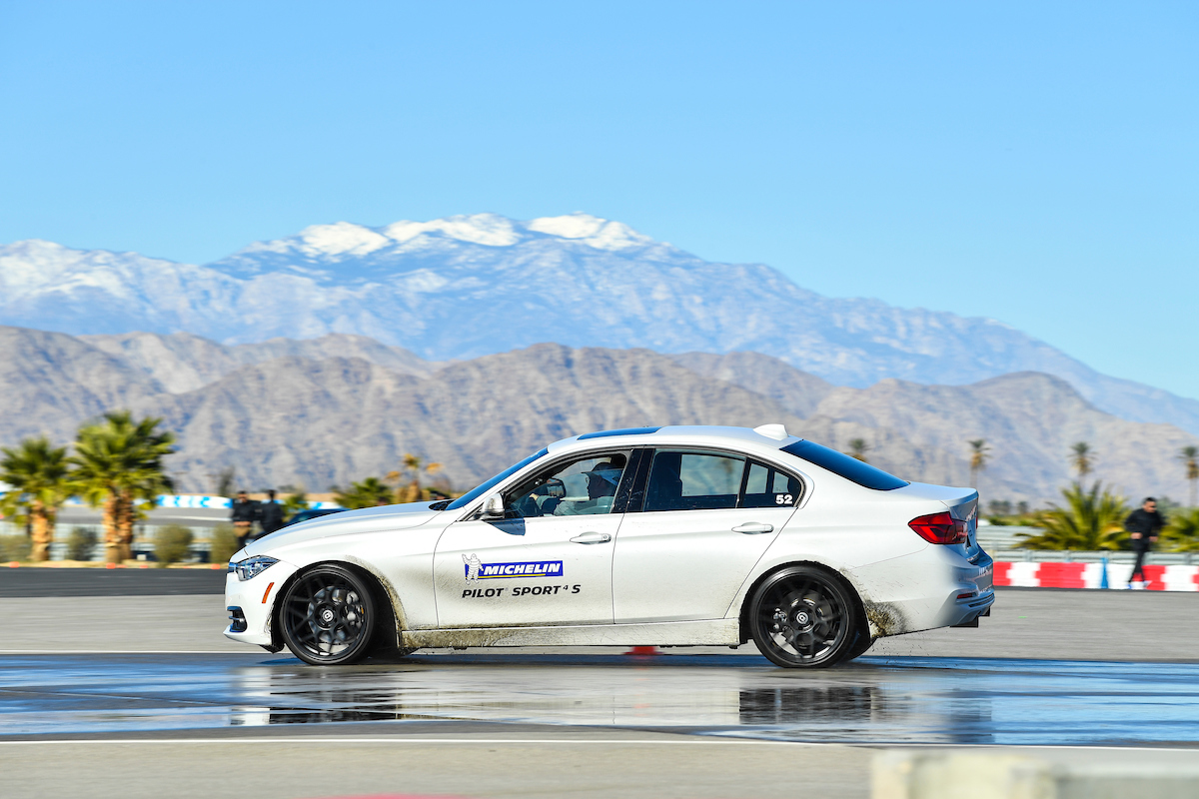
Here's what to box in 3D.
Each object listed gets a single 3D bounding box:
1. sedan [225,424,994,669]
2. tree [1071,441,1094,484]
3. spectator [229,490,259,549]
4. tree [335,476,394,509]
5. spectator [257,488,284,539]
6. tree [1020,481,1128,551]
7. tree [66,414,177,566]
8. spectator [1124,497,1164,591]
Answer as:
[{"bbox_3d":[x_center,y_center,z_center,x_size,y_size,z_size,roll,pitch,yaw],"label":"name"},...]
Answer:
[{"bbox_3d":[0.050,0.872,35.000,4.640,1.430,1.830,0,-1,8],"label":"sedan"},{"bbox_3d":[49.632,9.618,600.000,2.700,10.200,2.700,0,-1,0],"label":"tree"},{"bbox_3d":[-7.945,2.942,130.000,0.520,1.750,0.360,0,-1,-6],"label":"spectator"},{"bbox_3d":[-6.487,3.305,160.000,1.800,2.450,1.800,0,-1,0],"label":"tree"},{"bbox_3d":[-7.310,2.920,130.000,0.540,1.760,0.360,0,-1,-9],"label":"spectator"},{"bbox_3d":[10.331,2.863,127.000,2.500,2.150,2.400,0,-1,0],"label":"tree"},{"bbox_3d":[-12.116,2.258,148.000,2.750,3.900,2.700,0,-1,0],"label":"tree"},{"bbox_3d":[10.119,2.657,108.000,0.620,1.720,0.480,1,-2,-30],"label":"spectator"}]

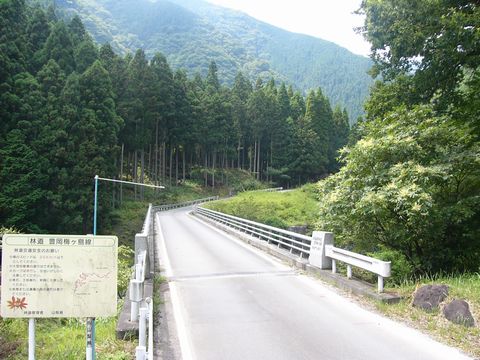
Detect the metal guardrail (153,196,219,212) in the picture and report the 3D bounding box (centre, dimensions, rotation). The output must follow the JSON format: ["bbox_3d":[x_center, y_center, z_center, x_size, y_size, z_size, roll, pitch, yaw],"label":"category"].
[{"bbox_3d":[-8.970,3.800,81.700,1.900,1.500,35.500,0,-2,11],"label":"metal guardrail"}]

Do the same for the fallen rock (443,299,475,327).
[{"bbox_3d":[4.140,2.510,9.220,0.550,0.400,0.460,-1,-2,24],"label":"fallen rock"}]

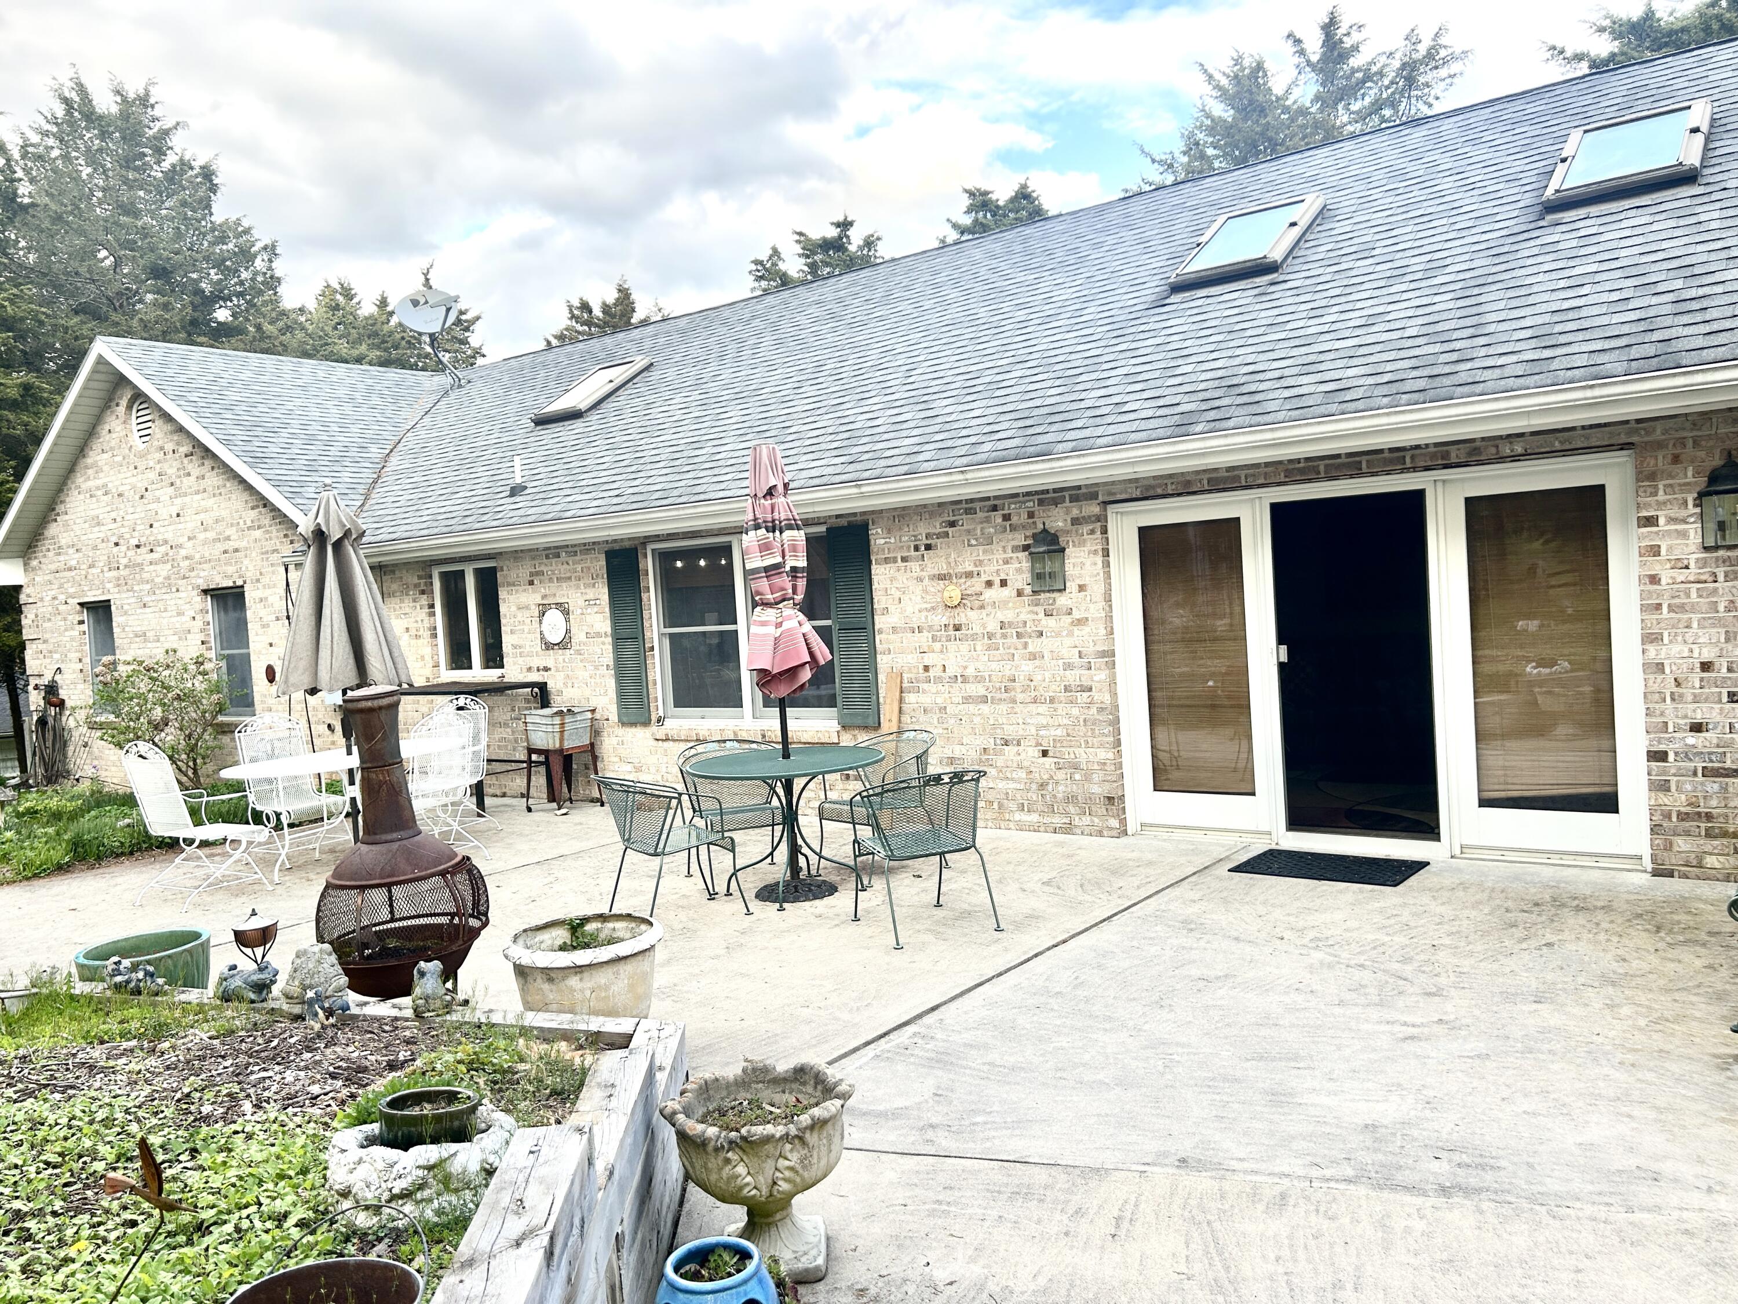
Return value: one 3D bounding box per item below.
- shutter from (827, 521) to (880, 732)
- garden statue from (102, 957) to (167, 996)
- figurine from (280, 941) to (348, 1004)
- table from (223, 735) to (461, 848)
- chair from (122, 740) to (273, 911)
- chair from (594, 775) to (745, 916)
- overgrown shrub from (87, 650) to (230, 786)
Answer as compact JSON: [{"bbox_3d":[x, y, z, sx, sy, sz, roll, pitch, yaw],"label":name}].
[{"bbox_3d":[-0.100,-0.176,9.056,0.373,1.395,0.040,-2,3,39],"label":"shutter"},{"bbox_3d":[-2.526,1.105,4.488,0.180,0.145,0.120,-4,3,-5],"label":"garden statue"},{"bbox_3d":[-1.803,1.026,4.216,0.200,0.235,0.190,-4,3,-8],"label":"figurine"},{"bbox_3d":[-3.628,1.086,9.187,1.670,0.730,1.000,-6,3,-43],"label":"table"},{"bbox_3d":[-4.232,1.048,8.203,0.630,1.000,0.690,-2,3,34],"label":"chair"},{"bbox_3d":[-1.024,0.994,6.695,0.650,0.750,0.580,-5,3,-35],"label":"chair"},{"bbox_3d":[-7.430,0.674,13.645,1.400,1.450,1.250,-1,4,38],"label":"overgrown shrub"}]

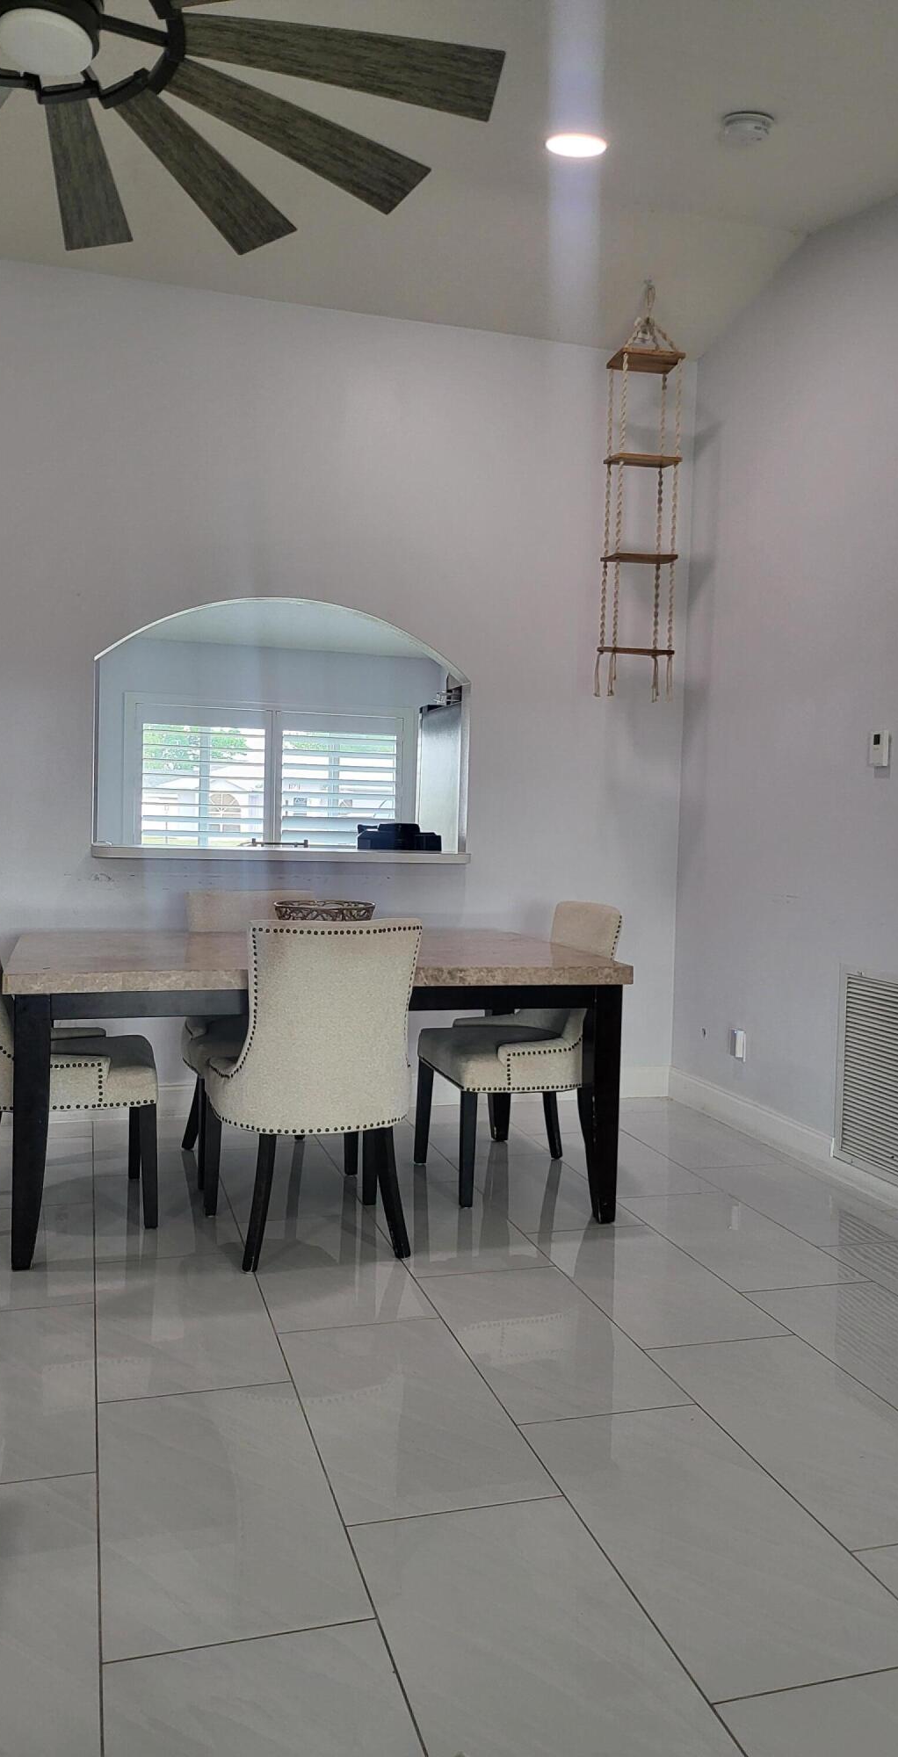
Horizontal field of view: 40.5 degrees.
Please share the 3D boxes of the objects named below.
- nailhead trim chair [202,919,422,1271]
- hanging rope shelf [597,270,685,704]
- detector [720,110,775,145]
[{"bbox_3d":[-0.387,0.551,3.458,0.564,0.941,0.594,0,3,-19],"label":"nailhead trim chair"},{"bbox_3d":[0.760,-1.512,4.787,0.253,1.633,0.168,1,3,-14],"label":"hanging rope shelf"},{"bbox_3d":[0.852,-2.134,3.466,0.142,0.042,0.142,5,15,-1],"label":"detector"}]

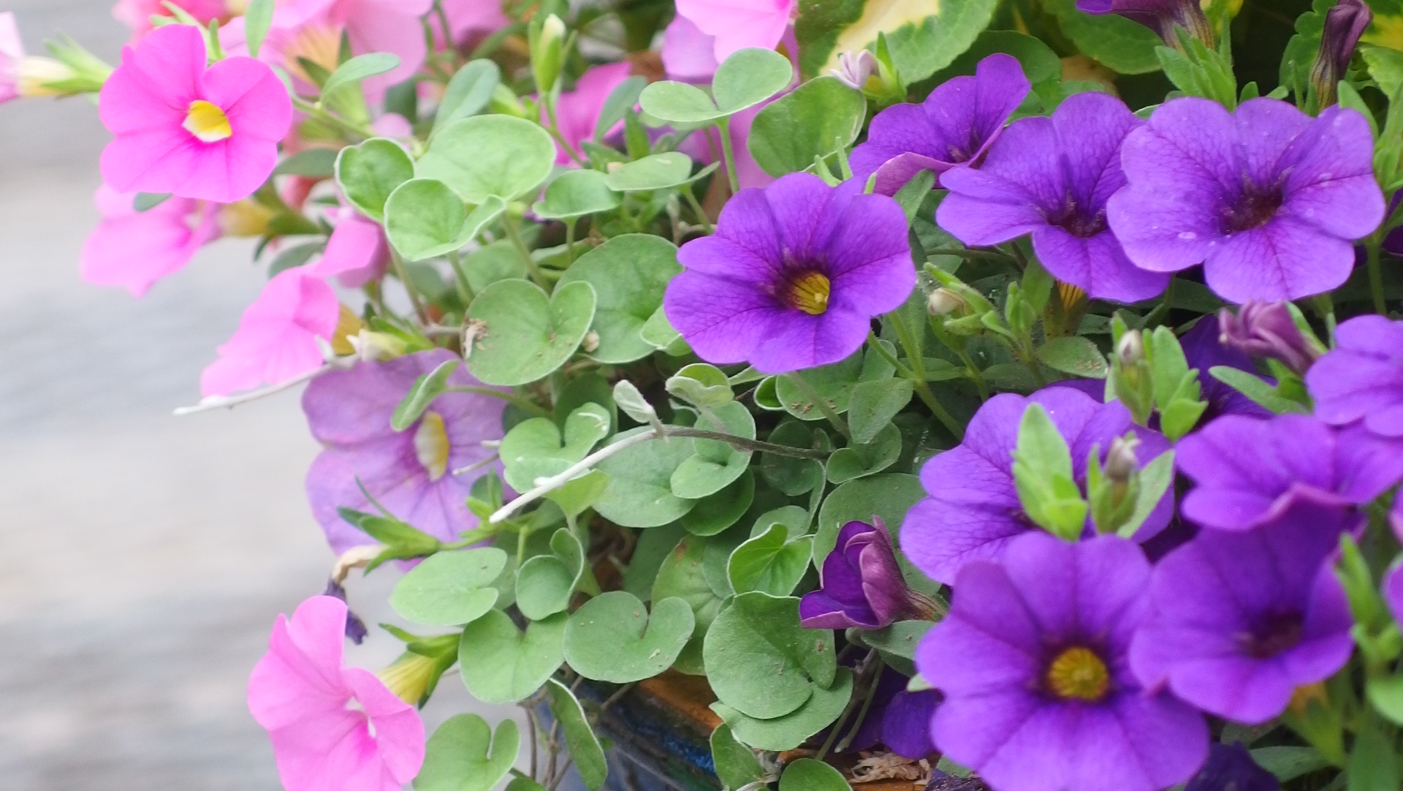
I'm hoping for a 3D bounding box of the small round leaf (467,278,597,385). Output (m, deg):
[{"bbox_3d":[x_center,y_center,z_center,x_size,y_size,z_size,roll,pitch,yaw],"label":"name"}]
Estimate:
[{"bbox_3d":[-0.023,-0.009,0.830,0.018,0.005,0.018,28,59,15],"label":"small round leaf"}]

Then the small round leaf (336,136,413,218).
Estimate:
[{"bbox_3d":[-0.050,-0.033,0.930,0.012,0.014,0.006,4,-24,-5],"label":"small round leaf"}]

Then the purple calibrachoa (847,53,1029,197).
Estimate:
[{"bbox_3d":[0.033,-0.033,0.792,0.025,0.012,0.026,-38,30,-5],"label":"purple calibrachoa"}]

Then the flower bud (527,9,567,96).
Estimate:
[{"bbox_3d":[-0.022,-0.049,0.865,0.005,0.012,0.005,3,9,0],"label":"flower bud"}]

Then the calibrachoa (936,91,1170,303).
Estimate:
[{"bbox_3d":[0.046,-0.026,0.790,0.031,0.017,0.029,5,57,9],"label":"calibrachoa"}]

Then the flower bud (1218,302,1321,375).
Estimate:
[{"bbox_3d":[0.071,-0.007,0.755,0.013,0.007,0.007,23,0,-17],"label":"flower bud"}]

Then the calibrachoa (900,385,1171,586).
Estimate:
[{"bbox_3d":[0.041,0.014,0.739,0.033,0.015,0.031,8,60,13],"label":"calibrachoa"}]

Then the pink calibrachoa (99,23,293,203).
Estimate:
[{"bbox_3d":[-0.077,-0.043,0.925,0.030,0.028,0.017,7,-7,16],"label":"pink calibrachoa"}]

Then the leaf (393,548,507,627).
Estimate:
[{"bbox_3d":[-0.035,0.027,0.840,0.017,0.004,0.016,3,41,13],"label":"leaf"}]

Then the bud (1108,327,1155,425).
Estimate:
[{"bbox_3d":[0.054,-0.002,0.760,0.006,0.012,0.006,-2,14,0],"label":"bud"}]

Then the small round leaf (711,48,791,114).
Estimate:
[{"bbox_3d":[0.007,-0.045,0.860,0.013,0.004,0.011,-34,48,-6],"label":"small round leaf"}]

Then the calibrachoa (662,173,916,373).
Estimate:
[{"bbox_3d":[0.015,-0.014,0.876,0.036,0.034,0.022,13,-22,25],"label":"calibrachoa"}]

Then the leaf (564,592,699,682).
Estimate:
[{"bbox_3d":[-0.011,0.036,0.890,0.020,0.005,0.017,7,54,5],"label":"leaf"}]

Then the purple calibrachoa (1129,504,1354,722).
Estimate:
[{"bbox_3d":[0.077,0.033,0.836,0.033,0.032,0.022,14,-19,28],"label":"purple calibrachoa"}]

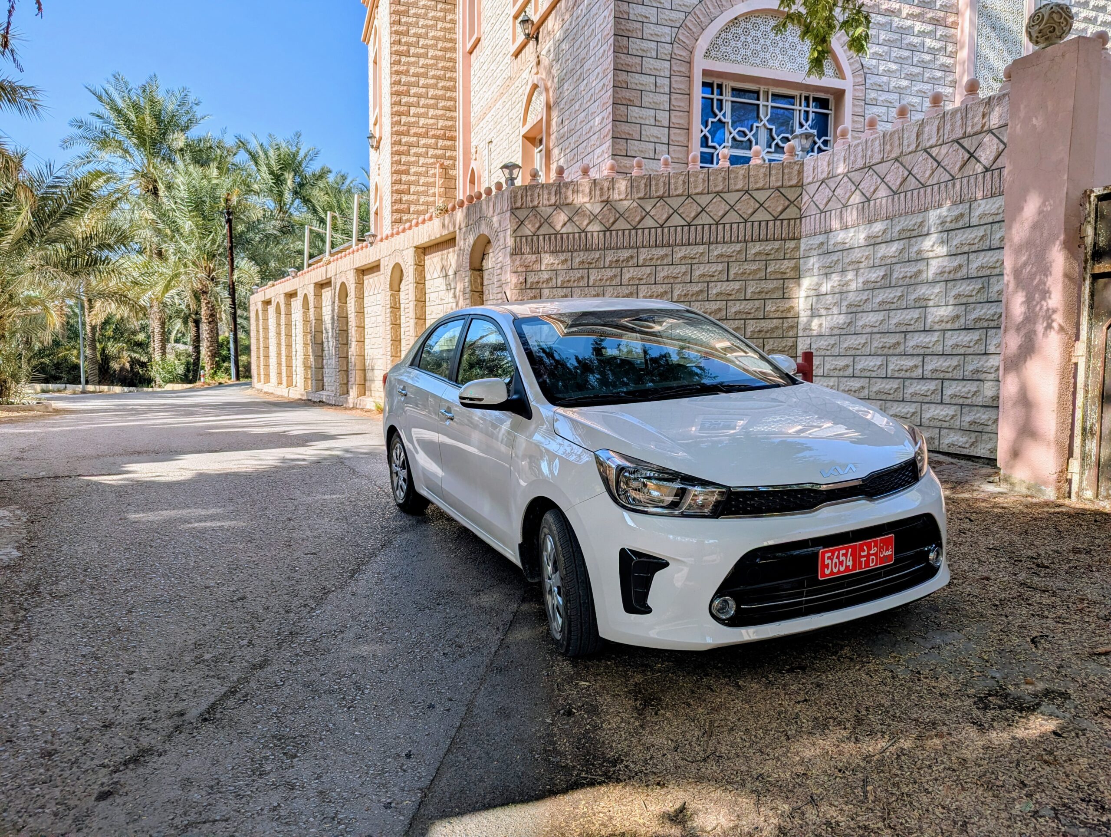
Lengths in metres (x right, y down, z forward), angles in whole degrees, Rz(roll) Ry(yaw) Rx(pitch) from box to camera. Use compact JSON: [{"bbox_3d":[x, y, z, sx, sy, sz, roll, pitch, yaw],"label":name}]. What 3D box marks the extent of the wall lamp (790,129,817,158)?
[{"bbox_3d":[2.691,-2.939,8.346,0.220,0.377,0.220,0,4,-10],"label":"wall lamp"}]

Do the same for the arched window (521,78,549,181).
[{"bbox_3d":[-0.227,-4.298,12.348,0.290,2.146,1.303,-1,4,-20],"label":"arched window"}]

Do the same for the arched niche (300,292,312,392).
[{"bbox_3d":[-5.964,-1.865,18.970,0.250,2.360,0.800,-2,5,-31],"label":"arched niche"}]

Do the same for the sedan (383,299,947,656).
[{"bbox_3d":[0.153,0.014,4.599,1.780,1.460,4.300,-6,9,-25],"label":"sedan"}]

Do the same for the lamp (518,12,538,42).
[{"bbox_3d":[-0.437,-6.416,12.639,0.310,0.520,0.240,-1,4,-20],"label":"lamp"}]

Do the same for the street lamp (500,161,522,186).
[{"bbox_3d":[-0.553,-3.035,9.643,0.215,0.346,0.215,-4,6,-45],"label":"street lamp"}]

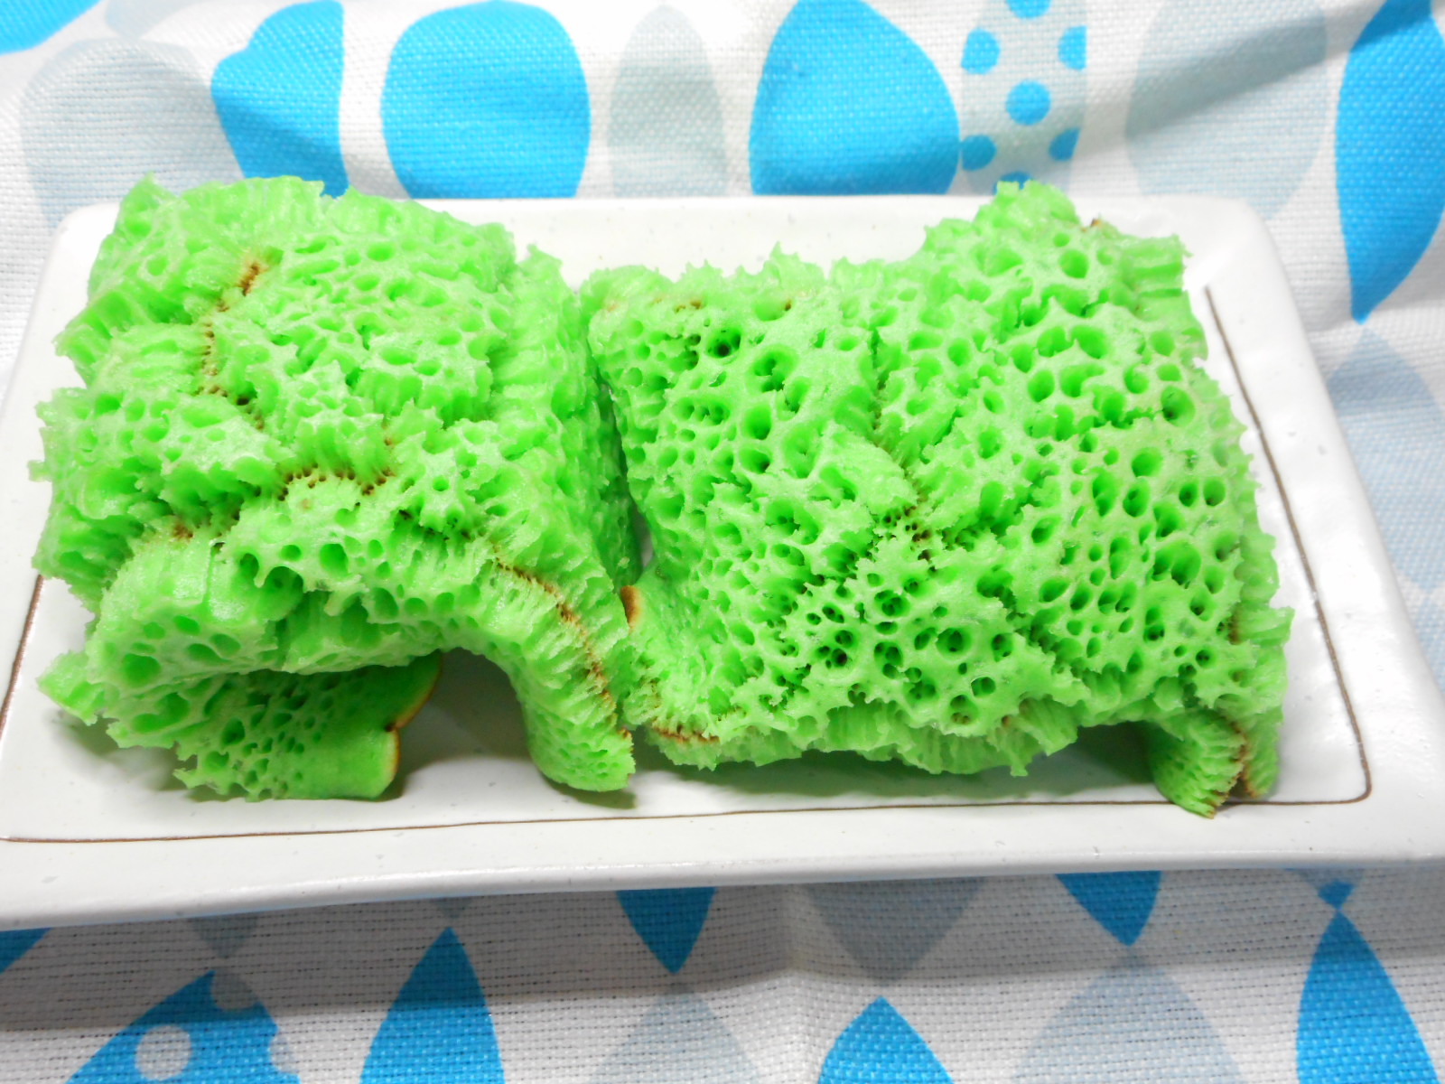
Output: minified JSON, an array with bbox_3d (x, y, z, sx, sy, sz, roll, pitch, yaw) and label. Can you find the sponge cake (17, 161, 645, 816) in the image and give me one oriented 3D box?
[{"bbox_3d":[-0.050,-0.009,0.216,0.076,0.048,0.081,-1,57,-2],"label":"sponge cake"}]

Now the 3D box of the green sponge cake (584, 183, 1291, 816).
[{"bbox_3d":[0.027,-0.008,0.220,0.095,0.044,0.086,-2,57,-3],"label":"green sponge cake"}]

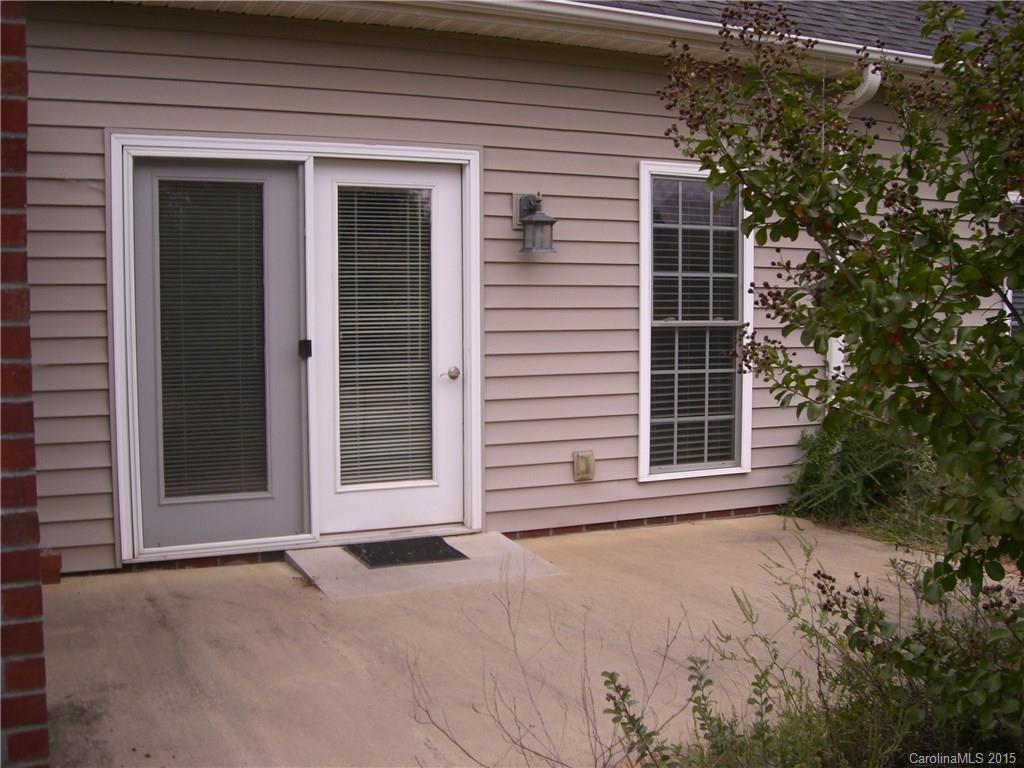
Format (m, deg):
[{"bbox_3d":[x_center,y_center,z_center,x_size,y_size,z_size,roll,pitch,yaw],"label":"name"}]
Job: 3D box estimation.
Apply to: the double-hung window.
[{"bbox_3d":[1.102,-0.370,6.844,0.818,1.877,0.100,-2,5,-25],"label":"double-hung window"}]

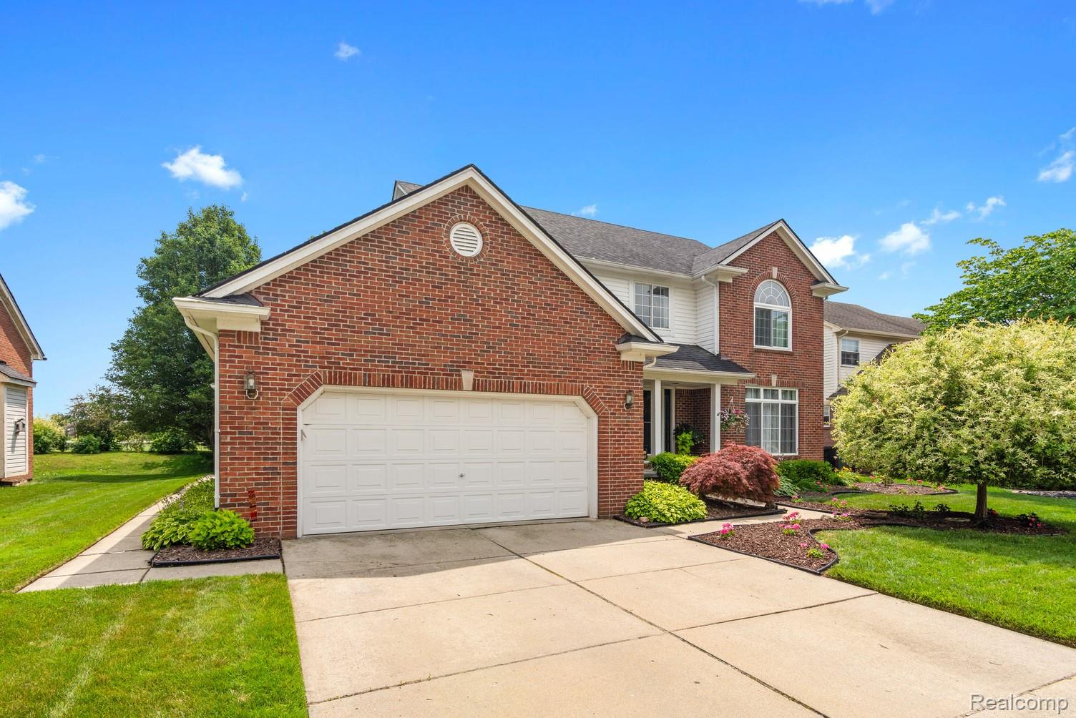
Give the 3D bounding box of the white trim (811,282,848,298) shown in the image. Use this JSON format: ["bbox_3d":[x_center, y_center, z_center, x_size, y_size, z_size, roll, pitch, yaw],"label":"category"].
[{"bbox_3d":[8.700,-2.020,15.190,1.000,0.360,0.550,2,-4,-24],"label":"white trim"}]

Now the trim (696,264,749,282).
[{"bbox_3d":[4.960,-2.240,13.720,1.020,0.360,0.800,2,-4,-24],"label":"trim"}]

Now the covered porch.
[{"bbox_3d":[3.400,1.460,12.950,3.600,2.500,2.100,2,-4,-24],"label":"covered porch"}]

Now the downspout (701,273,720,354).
[{"bbox_3d":[4.650,-1.220,13.650,0.420,2.100,0.140,2,-4,-24],"label":"downspout"}]

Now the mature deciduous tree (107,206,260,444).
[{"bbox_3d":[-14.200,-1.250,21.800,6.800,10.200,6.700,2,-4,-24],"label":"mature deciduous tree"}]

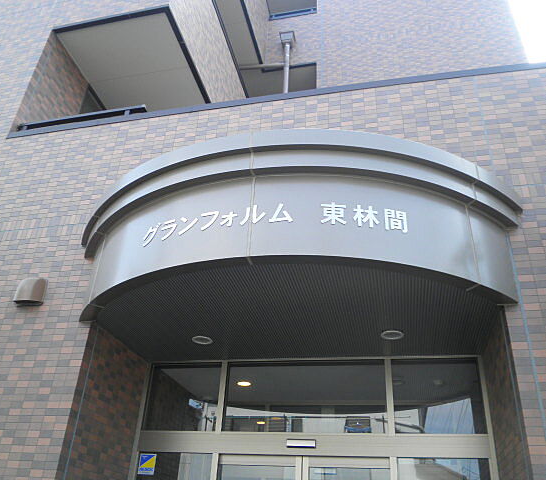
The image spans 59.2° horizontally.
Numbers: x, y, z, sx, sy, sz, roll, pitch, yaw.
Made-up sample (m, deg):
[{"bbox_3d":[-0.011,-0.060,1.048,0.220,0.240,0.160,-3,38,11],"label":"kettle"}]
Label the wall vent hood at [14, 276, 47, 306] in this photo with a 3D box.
[{"bbox_3d":[-2.007,0.406,3.950,0.246,0.247,0.122,-4,-29,12],"label":"wall vent hood"}]

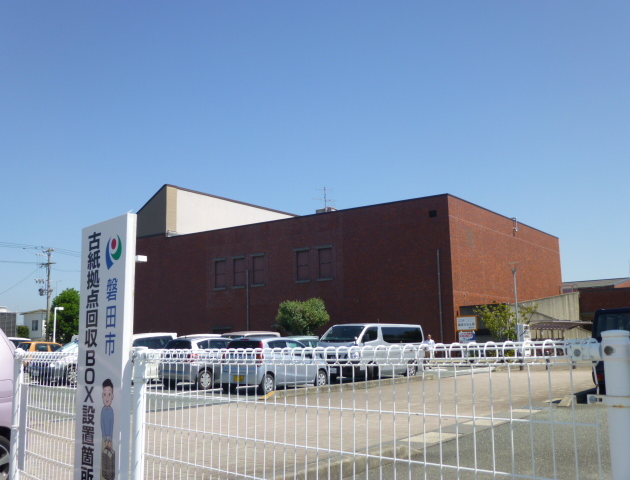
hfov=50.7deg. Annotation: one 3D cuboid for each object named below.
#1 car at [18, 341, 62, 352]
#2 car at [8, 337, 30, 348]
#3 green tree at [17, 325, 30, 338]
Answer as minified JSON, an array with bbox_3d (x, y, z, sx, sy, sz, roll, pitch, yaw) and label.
[{"bbox_3d":[-13.425,6.149,34.712,1.680,1.530,3.750,-7,-11,35],"label":"car"},{"bbox_3d":[-17.652,6.557,37.424,1.660,1.850,4.100,-7,-11,35],"label":"car"},{"bbox_3d":[-24.924,8.993,57.025,1.100,3.200,1.100,3,-9,-23],"label":"green tree"}]

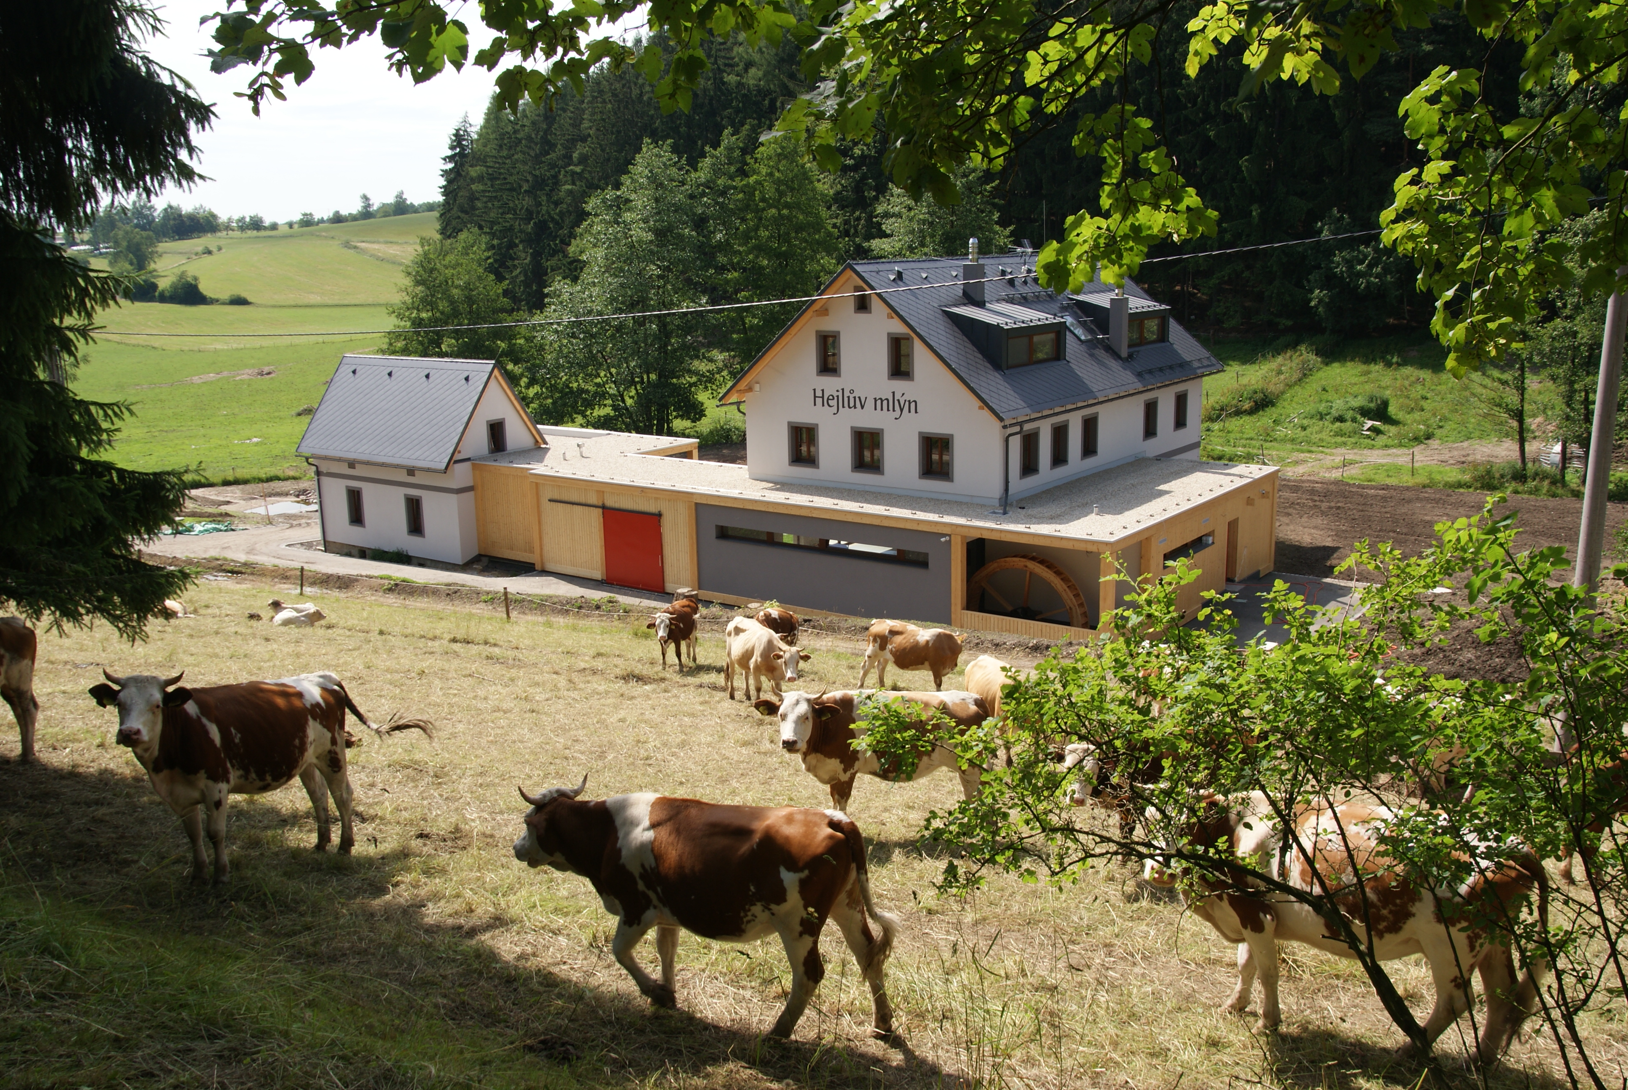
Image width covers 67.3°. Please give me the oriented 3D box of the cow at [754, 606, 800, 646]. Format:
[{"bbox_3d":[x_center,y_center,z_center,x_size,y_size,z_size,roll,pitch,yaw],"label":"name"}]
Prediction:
[{"bbox_3d":[-0.747,1.946,25.200,0.680,1.400,2.100,5,7,27],"label":"cow"}]

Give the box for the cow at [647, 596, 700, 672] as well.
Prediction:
[{"bbox_3d":[-2.848,1.783,25.000,0.650,1.400,2.200,2,6,14],"label":"cow"}]

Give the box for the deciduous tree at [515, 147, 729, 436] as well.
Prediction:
[{"bbox_3d":[-11.031,-14.763,73.961,11.500,17.795,11.500,-2,13,0],"label":"deciduous tree"}]

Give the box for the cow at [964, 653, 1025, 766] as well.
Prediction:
[{"bbox_3d":[2.688,2.412,16.400,0.680,1.420,2.200,-7,10,-24],"label":"cow"}]

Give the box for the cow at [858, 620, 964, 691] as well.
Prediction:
[{"bbox_3d":[1.935,2.213,24.000,2.100,1.400,0.650,2,12,-10],"label":"cow"}]

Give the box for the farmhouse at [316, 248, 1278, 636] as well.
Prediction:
[{"bbox_3d":[-1.356,-5.888,50.177,37.760,11.680,21.520,8,16,37],"label":"farmhouse"}]

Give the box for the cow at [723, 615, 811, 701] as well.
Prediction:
[{"bbox_3d":[-0.741,1.982,19.500,0.720,1.420,2.200,-7,10,-24],"label":"cow"}]

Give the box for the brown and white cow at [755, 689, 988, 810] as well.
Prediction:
[{"bbox_3d":[0.649,2.242,12.350,2.250,1.450,0.700,0,11,-26],"label":"brown and white cow"}]

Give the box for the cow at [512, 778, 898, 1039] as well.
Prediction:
[{"bbox_3d":[-0.723,2.197,7.680,2.420,1.430,0.700,5,14,19],"label":"cow"}]

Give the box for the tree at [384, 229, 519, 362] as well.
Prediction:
[{"bbox_3d":[-25.239,-15.083,86.506,9.400,13.669,9.400,-2,13,0],"label":"tree"}]

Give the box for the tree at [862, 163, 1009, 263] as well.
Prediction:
[{"bbox_3d":[8.051,-16.707,79.761,9.400,15.983,9.400,-2,13,0],"label":"tree"}]

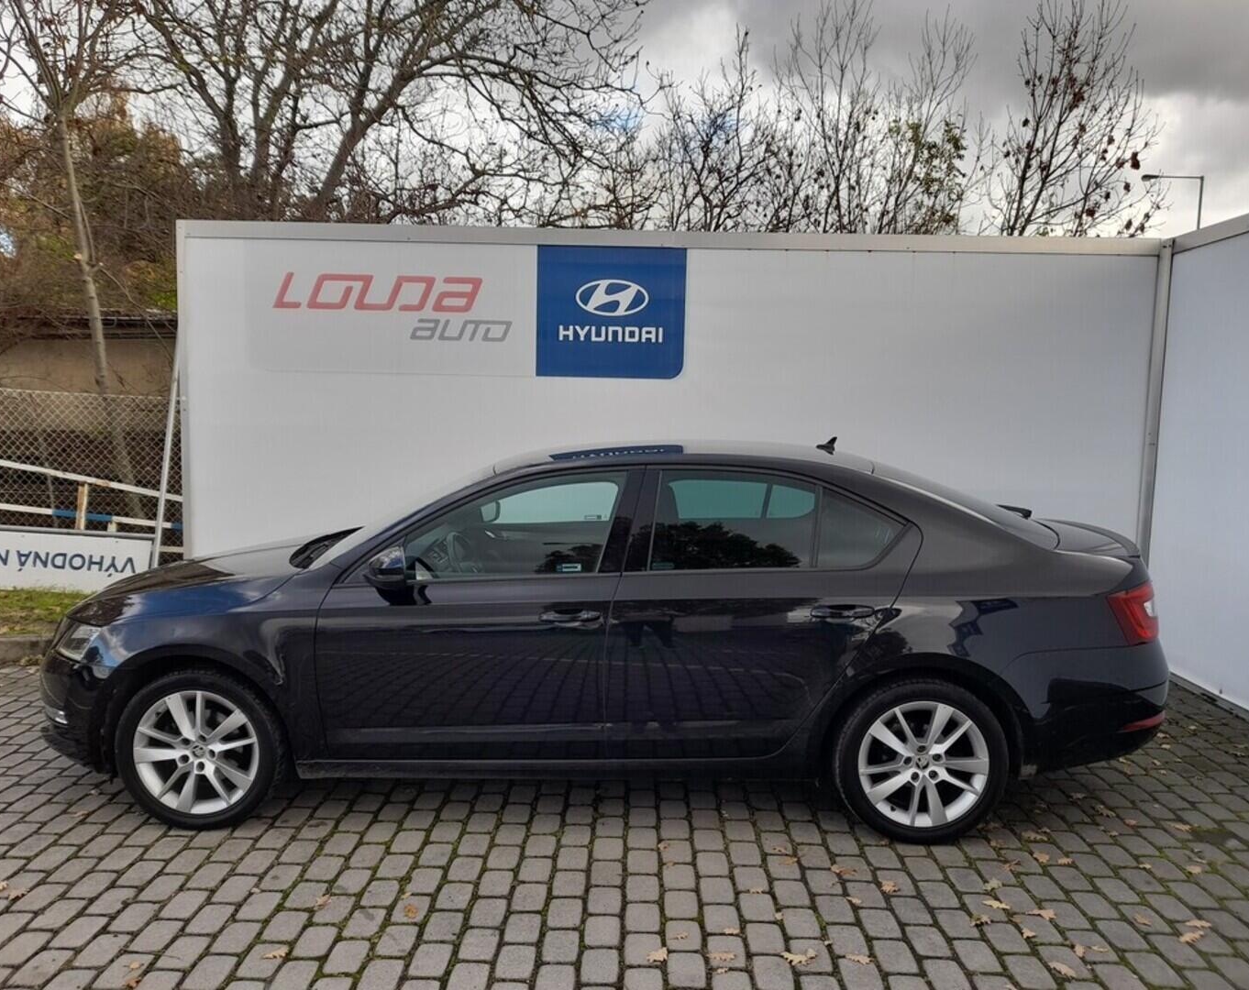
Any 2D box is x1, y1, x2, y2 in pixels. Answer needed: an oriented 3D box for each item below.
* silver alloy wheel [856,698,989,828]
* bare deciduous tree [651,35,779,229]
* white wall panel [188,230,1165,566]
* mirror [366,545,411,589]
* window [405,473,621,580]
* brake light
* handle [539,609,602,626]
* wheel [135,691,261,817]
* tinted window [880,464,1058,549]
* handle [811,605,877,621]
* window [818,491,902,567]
[{"bbox_3d":[1.108,0.993,3.610,0.476,0.476,0.190,1,6,0],"label":"silver alloy wheel"},{"bbox_3d":[1.165,-2.656,11.853,1.800,6.299,1.800,1,6,0],"label":"bare deciduous tree"},{"bbox_3d":[0.263,-0.304,6.086,6.120,2.690,0.100,1,6,0],"label":"white wall panel"},{"bbox_3d":[-0.848,0.248,3.420,0.150,0.155,0.230,1,6,0],"label":"mirror"},{"bbox_3d":[-0.396,0.103,3.607,0.810,0.430,0.070,1,-17,0],"label":"window"},{"bbox_3d":[1.968,0.444,3.674,0.280,0.250,0.290,1,6,0],"label":"brake light"},{"bbox_3d":[-0.194,0.439,3.459,0.230,0.058,0.055,1,6,0],"label":"handle"},{"bbox_3d":[-1.577,0.942,3.601,0.476,0.476,0.190,1,6,0],"label":"wheel"},{"bbox_3d":[1.429,-0.004,4.308,0.830,0.130,1.170,21,5,-2],"label":"tinted window"},{"bbox_3d":[0.793,0.422,3.459,0.235,0.057,0.055,1,6,0],"label":"handle"},{"bbox_3d":[0.884,0.131,3.597,0.320,0.310,0.055,1,-17,0],"label":"window"}]

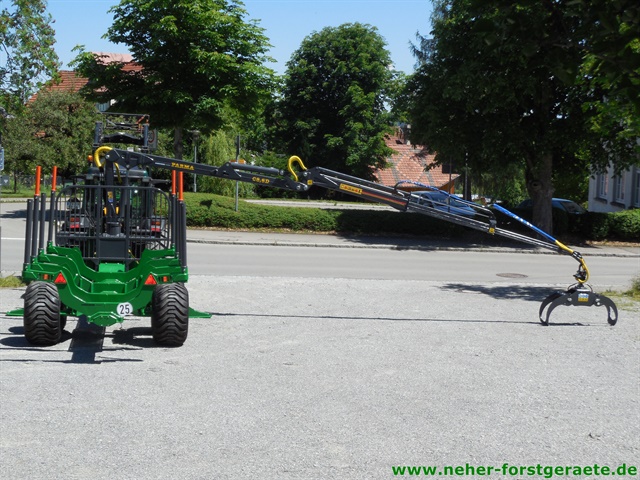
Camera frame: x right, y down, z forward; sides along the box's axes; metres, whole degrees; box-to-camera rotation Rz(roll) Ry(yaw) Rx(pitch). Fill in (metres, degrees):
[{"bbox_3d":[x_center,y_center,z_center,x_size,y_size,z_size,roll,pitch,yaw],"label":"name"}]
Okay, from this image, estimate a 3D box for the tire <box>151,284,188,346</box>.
[{"bbox_3d":[-2.096,1.052,17.130,0.500,0.920,0.920,1,3,-9],"label":"tire"}]

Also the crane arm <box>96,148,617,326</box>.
[{"bbox_3d":[0.580,-0.057,20.625,8.861,2.790,0.500,1,3,3],"label":"crane arm"}]

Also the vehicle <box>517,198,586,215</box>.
[{"bbox_3d":[8.973,-0.914,48.043,4.400,1.450,1.760,4,4,39],"label":"vehicle"}]

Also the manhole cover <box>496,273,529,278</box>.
[{"bbox_3d":[4.557,0.841,28.888,0.758,0.040,0.758,1,3,0],"label":"manhole cover"}]

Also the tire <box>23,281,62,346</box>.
[{"bbox_3d":[-3.830,1.026,16.870,0.500,0.920,0.920,1,3,-9],"label":"tire"}]

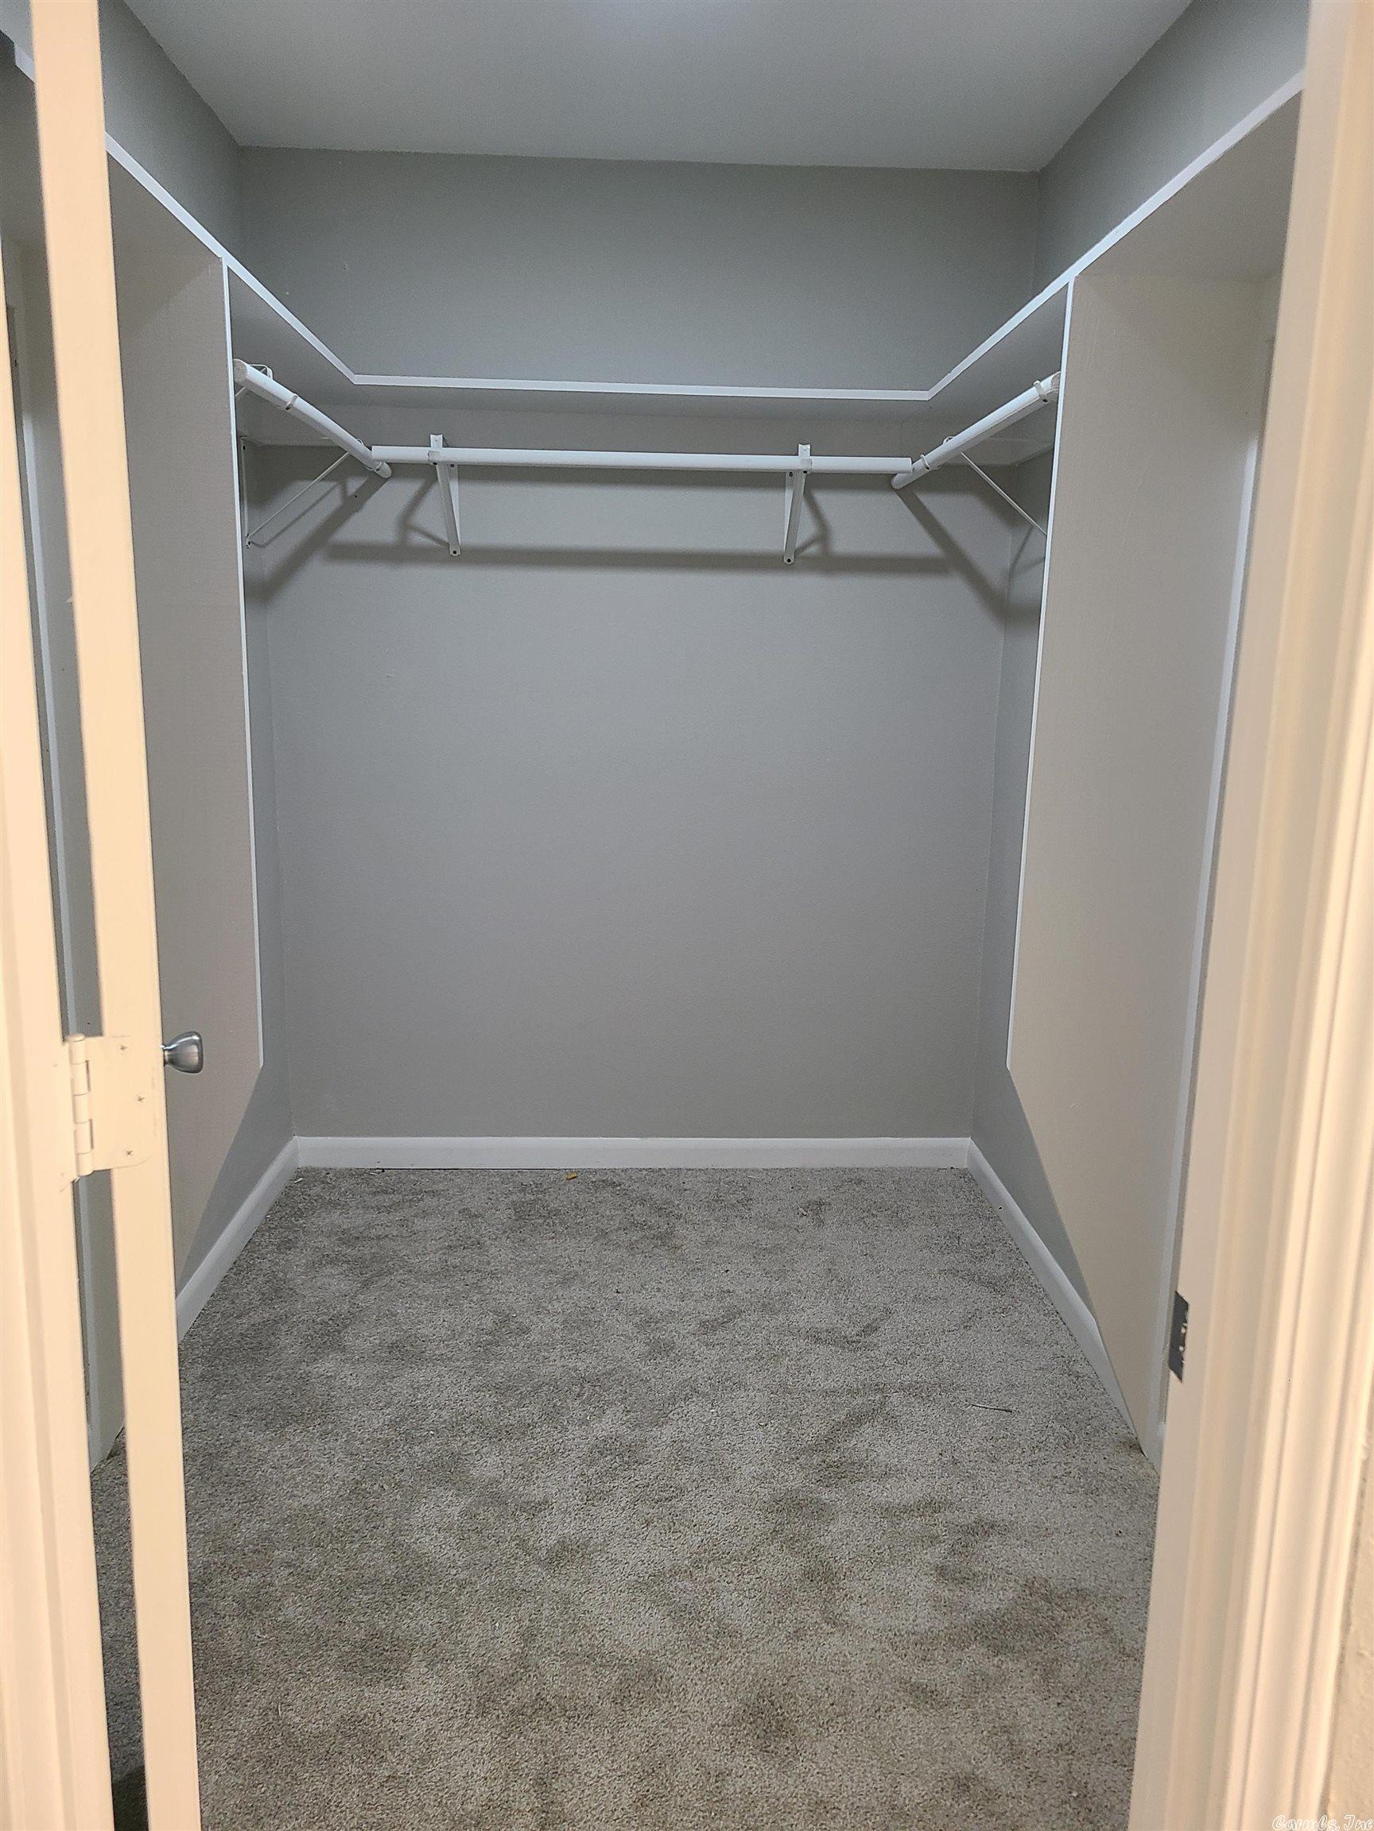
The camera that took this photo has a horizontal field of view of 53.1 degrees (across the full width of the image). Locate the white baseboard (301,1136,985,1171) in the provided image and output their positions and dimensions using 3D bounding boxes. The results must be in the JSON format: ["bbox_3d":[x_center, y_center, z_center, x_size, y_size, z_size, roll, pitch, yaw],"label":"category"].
[{"bbox_3d":[-0.129,0.621,3.574,1.754,0.083,0.015,1,12,-2],"label":"white baseboard"}]

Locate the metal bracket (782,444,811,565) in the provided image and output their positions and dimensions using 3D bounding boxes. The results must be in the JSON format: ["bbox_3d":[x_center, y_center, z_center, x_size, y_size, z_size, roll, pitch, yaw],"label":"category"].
[{"bbox_3d":[0.250,-0.928,3.118,0.028,0.239,0.295,1,12,-2],"label":"metal bracket"}]

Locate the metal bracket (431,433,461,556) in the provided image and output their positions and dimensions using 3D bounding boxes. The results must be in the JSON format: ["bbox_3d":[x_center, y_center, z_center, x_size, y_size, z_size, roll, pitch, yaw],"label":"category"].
[{"bbox_3d":[-0.542,-0.937,3.087,0.028,0.236,0.295,1,12,-2],"label":"metal bracket"}]

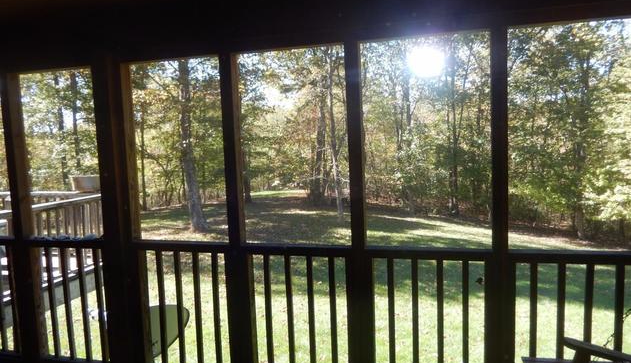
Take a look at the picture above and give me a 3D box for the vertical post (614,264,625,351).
[{"bbox_3d":[1.556,0.834,2.337,0.034,0.840,0.034,-1,5,15],"label":"vertical post"}]

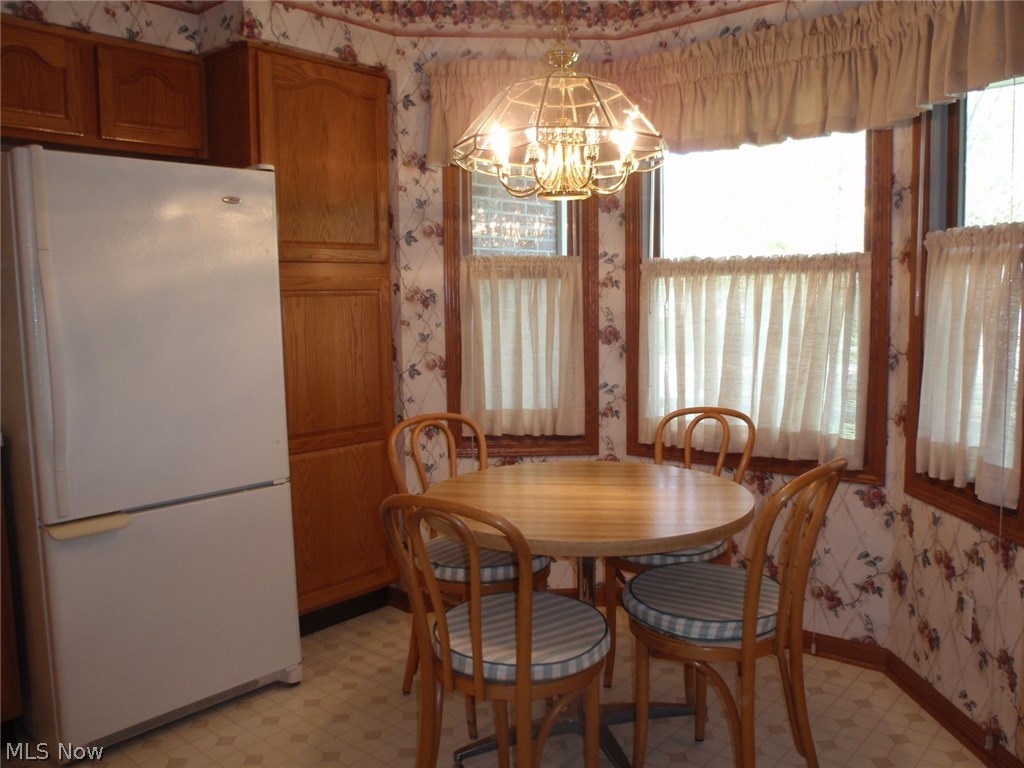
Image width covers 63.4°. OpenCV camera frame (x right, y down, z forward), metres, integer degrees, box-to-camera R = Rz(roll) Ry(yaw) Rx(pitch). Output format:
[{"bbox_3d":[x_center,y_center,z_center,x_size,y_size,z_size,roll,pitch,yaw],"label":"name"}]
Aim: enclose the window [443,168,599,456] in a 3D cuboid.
[{"bbox_3d":[0.042,-0.372,3.338,0.612,1.330,0.070,-1,6,-2],"label":"window"}]

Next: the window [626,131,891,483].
[{"bbox_3d":[0.858,-0.353,2.976,1.010,1.320,0.100,4,8,42],"label":"window"}]

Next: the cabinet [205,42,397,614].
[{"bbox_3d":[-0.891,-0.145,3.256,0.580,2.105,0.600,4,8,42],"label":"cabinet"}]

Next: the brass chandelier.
[{"bbox_3d":[0.126,-0.718,2.169,0.575,0.468,0.575,-1,6,0],"label":"brass chandelier"}]

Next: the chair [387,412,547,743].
[{"bbox_3d":[-0.110,0.556,2.558,0.410,0.885,0.465,-5,7,-37],"label":"chair"}]

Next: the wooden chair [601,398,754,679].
[{"bbox_3d":[0.530,0.535,2.660,0.410,0.885,0.465,4,7,39],"label":"wooden chair"}]

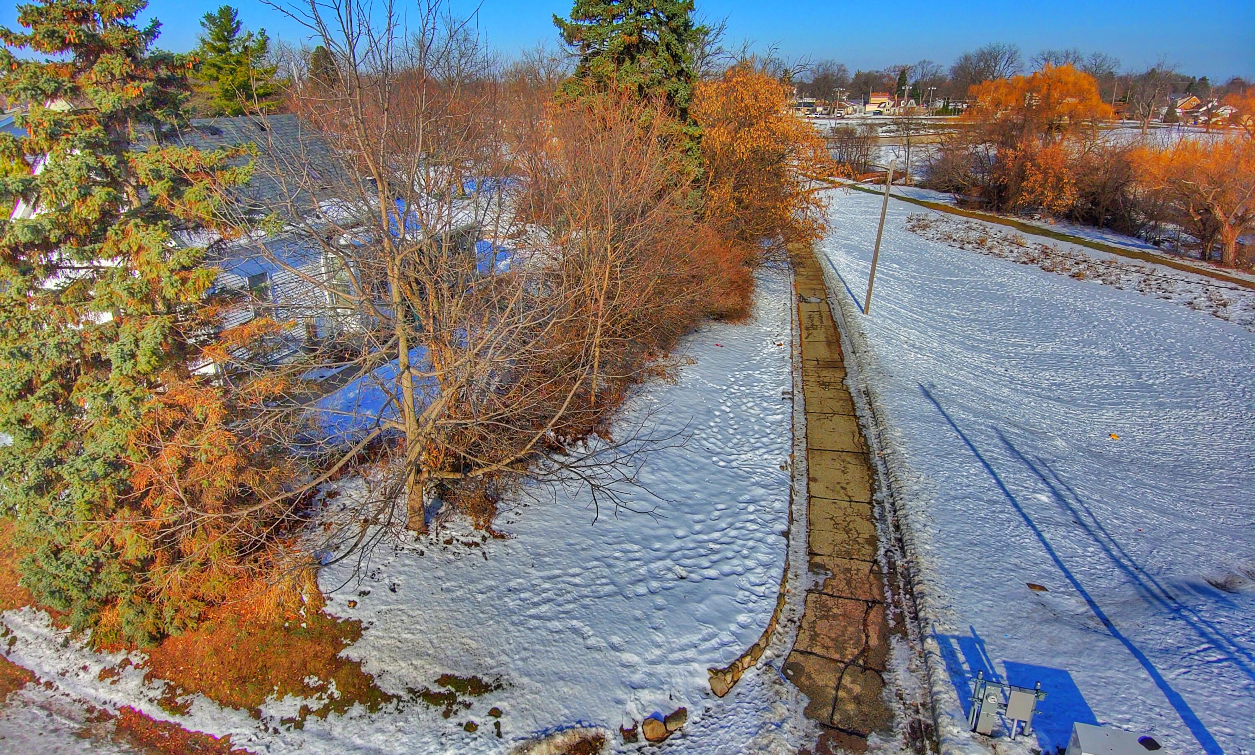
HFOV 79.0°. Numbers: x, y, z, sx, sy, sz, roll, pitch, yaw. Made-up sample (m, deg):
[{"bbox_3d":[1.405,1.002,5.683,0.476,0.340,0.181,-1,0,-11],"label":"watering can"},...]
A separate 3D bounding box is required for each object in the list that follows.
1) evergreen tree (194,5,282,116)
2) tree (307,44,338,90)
[{"bbox_3d":[-28.464,-19.284,56.871,7.500,15.440,7.500,-10,23,-24],"label":"evergreen tree"},{"bbox_3d":[-35.175,-31.421,89.703,5.200,14.440,5.200,-8,22,-19],"label":"tree"}]

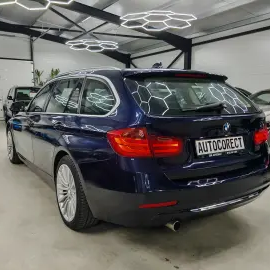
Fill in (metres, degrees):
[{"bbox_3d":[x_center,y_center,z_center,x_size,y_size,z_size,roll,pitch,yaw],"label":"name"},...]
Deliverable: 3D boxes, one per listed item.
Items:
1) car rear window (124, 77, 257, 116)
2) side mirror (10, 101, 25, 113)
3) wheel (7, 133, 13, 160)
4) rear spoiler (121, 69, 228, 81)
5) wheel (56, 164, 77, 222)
[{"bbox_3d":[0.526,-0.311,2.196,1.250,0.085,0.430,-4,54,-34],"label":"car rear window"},{"bbox_3d":[-1.665,-0.409,3.805,0.220,0.160,0.135,-4,9,-34],"label":"side mirror"},{"bbox_3d":[-2.099,0.182,4.735,0.170,0.495,0.495,-4,9,-34],"label":"wheel"},{"bbox_3d":[0.425,-0.505,2.326,1.150,0.095,0.210,-4,9,-34],"label":"rear spoiler"},{"bbox_3d":[-0.544,0.502,2.416,0.170,0.495,0.495,-4,9,-34],"label":"wheel"}]

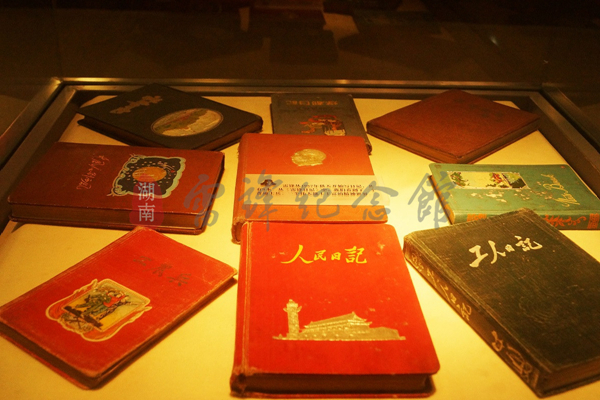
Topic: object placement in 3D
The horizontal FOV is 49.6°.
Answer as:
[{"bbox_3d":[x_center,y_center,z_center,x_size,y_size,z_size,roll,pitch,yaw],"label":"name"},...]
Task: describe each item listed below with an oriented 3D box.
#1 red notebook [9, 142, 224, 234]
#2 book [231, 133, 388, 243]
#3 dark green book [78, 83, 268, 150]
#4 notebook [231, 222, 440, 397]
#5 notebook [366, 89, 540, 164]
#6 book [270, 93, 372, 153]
[{"bbox_3d":[-0.174,-0.015,0.646,0.180,0.020,0.129,4,30,1],"label":"red notebook"},{"bbox_3d":[0.006,-0.016,0.660,0.138,0.026,0.184,2,30,-3],"label":"book"},{"bbox_3d":[-0.165,-0.100,0.825,0.194,0.019,0.135,22,36,30],"label":"dark green book"},{"bbox_3d":[0.020,0.076,0.504,0.137,0.022,0.183,1,30,-3],"label":"notebook"},{"bbox_3d":[0.202,-0.096,0.845,0.190,0.017,0.137,-24,39,-37],"label":"notebook"},{"bbox_3d":[0.022,-0.101,0.844,0.116,0.014,0.164,0,30,-4],"label":"book"}]

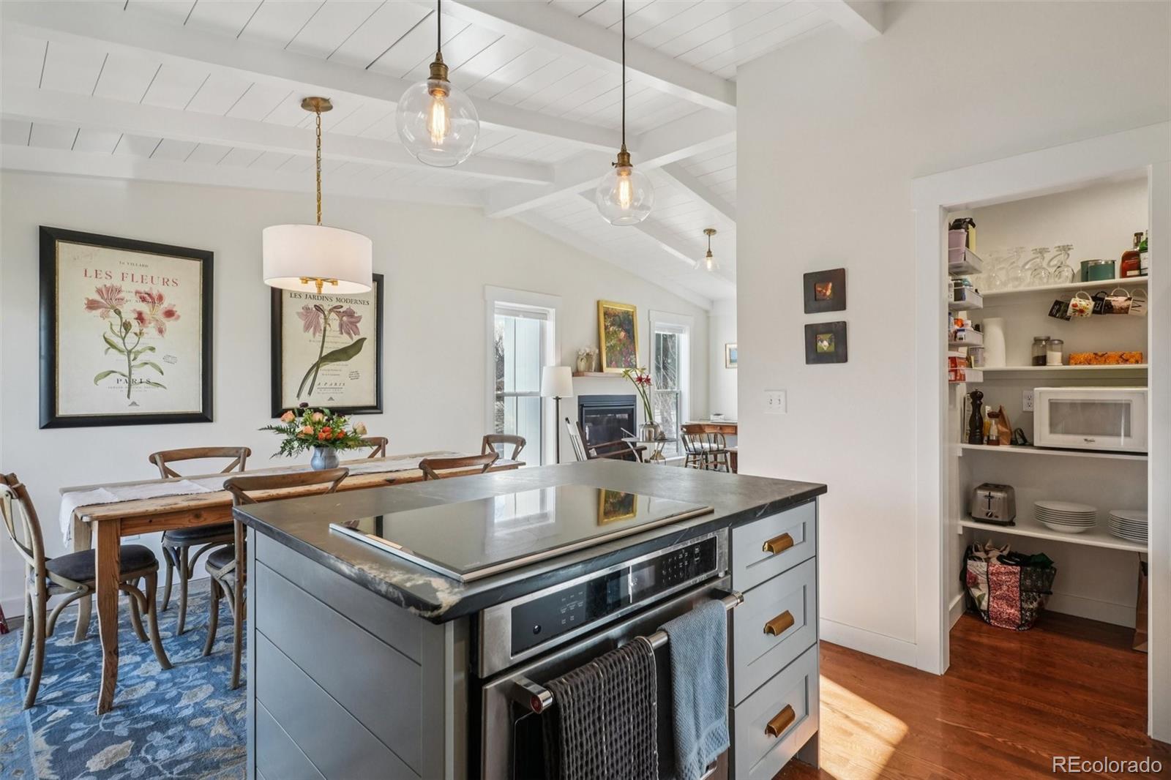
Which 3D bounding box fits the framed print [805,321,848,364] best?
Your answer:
[{"bbox_3d":[1.185,-0.230,2.556,0.197,0.200,0.020,0,0,41],"label":"framed print"}]

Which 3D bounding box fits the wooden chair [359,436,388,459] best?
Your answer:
[{"bbox_3d":[-1.496,0.810,3.601,0.530,0.920,0.500,0,0,44],"label":"wooden chair"}]

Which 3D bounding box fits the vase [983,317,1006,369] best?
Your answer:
[{"bbox_3d":[2.345,-0.270,2.980,0.112,0.290,0.112,0,0,-43],"label":"vase"}]

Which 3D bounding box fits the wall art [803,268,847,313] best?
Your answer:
[{"bbox_3d":[1.222,-0.507,2.656,0.202,0.211,0.020,0,0,41],"label":"wall art"}]

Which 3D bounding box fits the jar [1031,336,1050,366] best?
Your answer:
[{"bbox_3d":[2.491,-0.209,2.840,0.083,0.165,0.083,0,0,-43],"label":"jar"}]

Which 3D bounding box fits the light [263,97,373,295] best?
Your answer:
[{"bbox_3d":[-1.483,-1.077,2.885,0.545,1.115,0.545,0,0,44],"label":"light"}]

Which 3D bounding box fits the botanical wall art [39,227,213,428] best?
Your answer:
[{"bbox_3d":[-2.826,-0.359,3.253,0.810,1.160,0.035,0,0,-44],"label":"botanical wall art"}]

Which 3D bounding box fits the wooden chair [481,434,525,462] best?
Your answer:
[{"bbox_3d":[-0.760,0.790,3.590,0.500,0.900,0.470,0,0,-43],"label":"wooden chair"}]

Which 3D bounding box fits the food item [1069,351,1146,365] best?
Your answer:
[{"bbox_3d":[2.638,-0.158,2.648,0.262,0.069,0.140,0,0,44],"label":"food item"}]

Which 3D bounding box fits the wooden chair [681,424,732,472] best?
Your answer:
[{"bbox_3d":[1.540,0.865,6.600,0.480,0.760,0.470,0,0,-43],"label":"wooden chair"}]

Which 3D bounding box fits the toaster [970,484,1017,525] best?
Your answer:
[{"bbox_3d":[2.337,0.637,2.979,0.178,0.200,0.280,0,0,44],"label":"toaster"}]

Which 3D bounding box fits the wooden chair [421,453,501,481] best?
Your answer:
[{"bbox_3d":[-0.860,0.790,3.050,0.470,0.880,0.520,0,0,-44],"label":"wooden chair"}]

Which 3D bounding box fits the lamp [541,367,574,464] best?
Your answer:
[{"bbox_3d":[-0.274,0.501,5.100,0.325,1.467,0.325,0,0,0],"label":"lamp"}]

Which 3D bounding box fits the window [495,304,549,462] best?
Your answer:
[{"bbox_3d":[-0.615,0.035,5.250,0.700,1.690,0.100,0,0,-44],"label":"window"}]

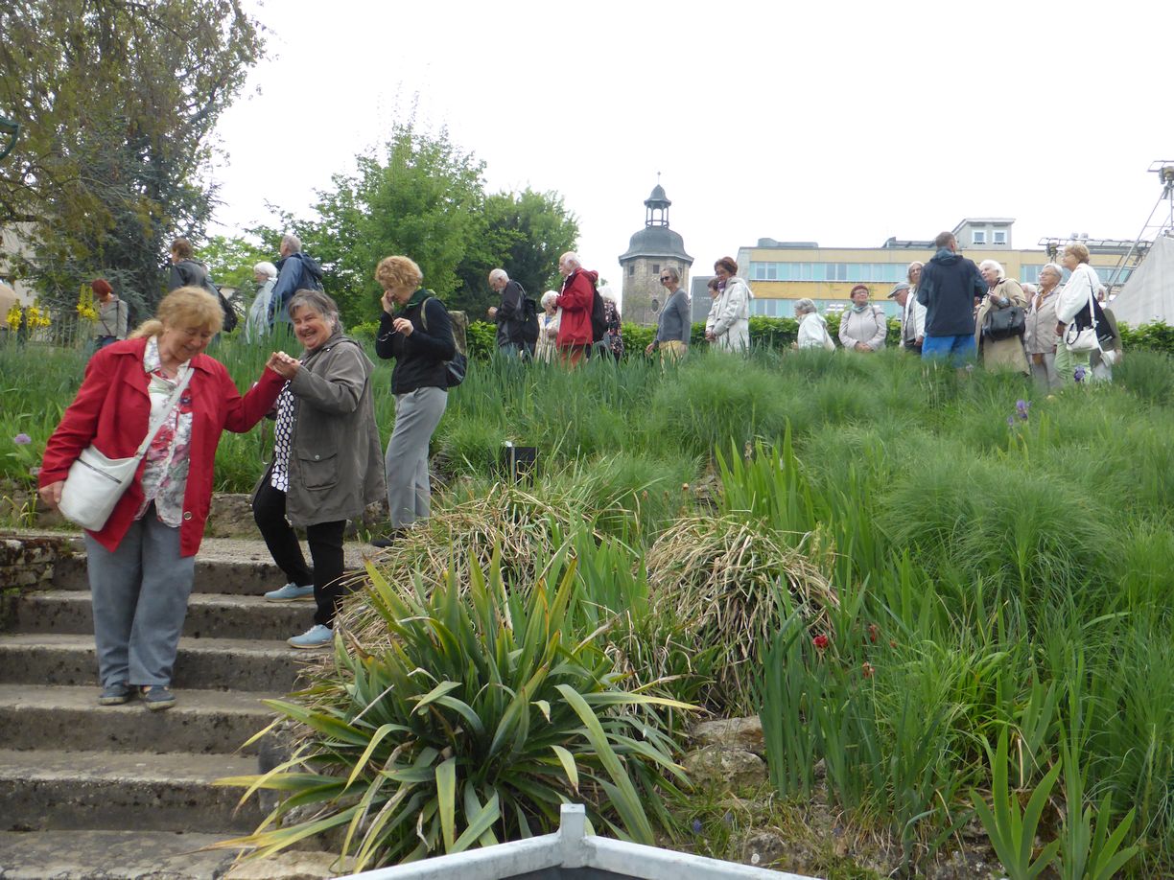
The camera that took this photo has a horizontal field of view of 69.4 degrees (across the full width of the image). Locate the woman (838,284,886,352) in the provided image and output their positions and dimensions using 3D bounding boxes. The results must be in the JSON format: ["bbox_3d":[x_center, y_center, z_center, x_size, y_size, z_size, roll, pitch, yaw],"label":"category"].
[{"bbox_3d":[3.044,-0.920,9.338,0.530,1.600,0.380,0,-5,14],"label":"woman"}]

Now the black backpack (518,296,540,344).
[{"bbox_3d":[-0.606,-1.258,9.150,0.220,0.540,0.320,0,-4,6],"label":"black backpack"}]

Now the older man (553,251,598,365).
[{"bbox_3d":[-0.126,-1.035,8.532,0.460,1.740,0.550,2,-5,-12],"label":"older man"}]

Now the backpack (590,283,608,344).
[{"bbox_3d":[0.093,-1.294,8.700,0.210,0.520,0.310,1,-3,-13],"label":"backpack"}]

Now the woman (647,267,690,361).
[{"bbox_3d":[0.861,-0.994,8.851,0.420,1.650,0.480,2,-4,-29],"label":"woman"}]

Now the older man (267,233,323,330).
[{"bbox_3d":[-2.967,-1.200,8.531,0.460,1.760,0.550,0,-5,12],"label":"older man"}]

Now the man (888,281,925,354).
[{"bbox_3d":[3.485,-0.914,9.235,0.420,1.660,0.500,2,-5,-12],"label":"man"}]

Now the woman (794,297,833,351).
[{"bbox_3d":[2.291,-0.686,8.555,0.440,1.520,0.470,-2,-4,28],"label":"woman"}]

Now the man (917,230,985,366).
[{"bbox_3d":[3.263,-0.981,7.547,0.600,1.780,0.420,-1,-4,21],"label":"man"}]

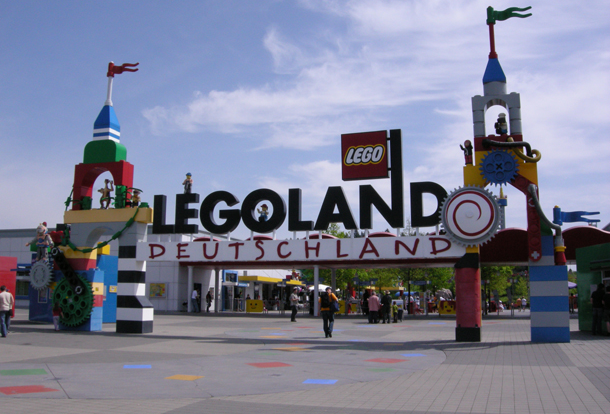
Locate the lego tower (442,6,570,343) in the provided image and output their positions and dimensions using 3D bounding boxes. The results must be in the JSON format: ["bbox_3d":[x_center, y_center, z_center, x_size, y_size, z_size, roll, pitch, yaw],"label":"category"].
[{"bbox_3d":[6.607,-1.325,21.558,3.850,11.560,1.400,-2,-8,18],"label":"lego tower"}]

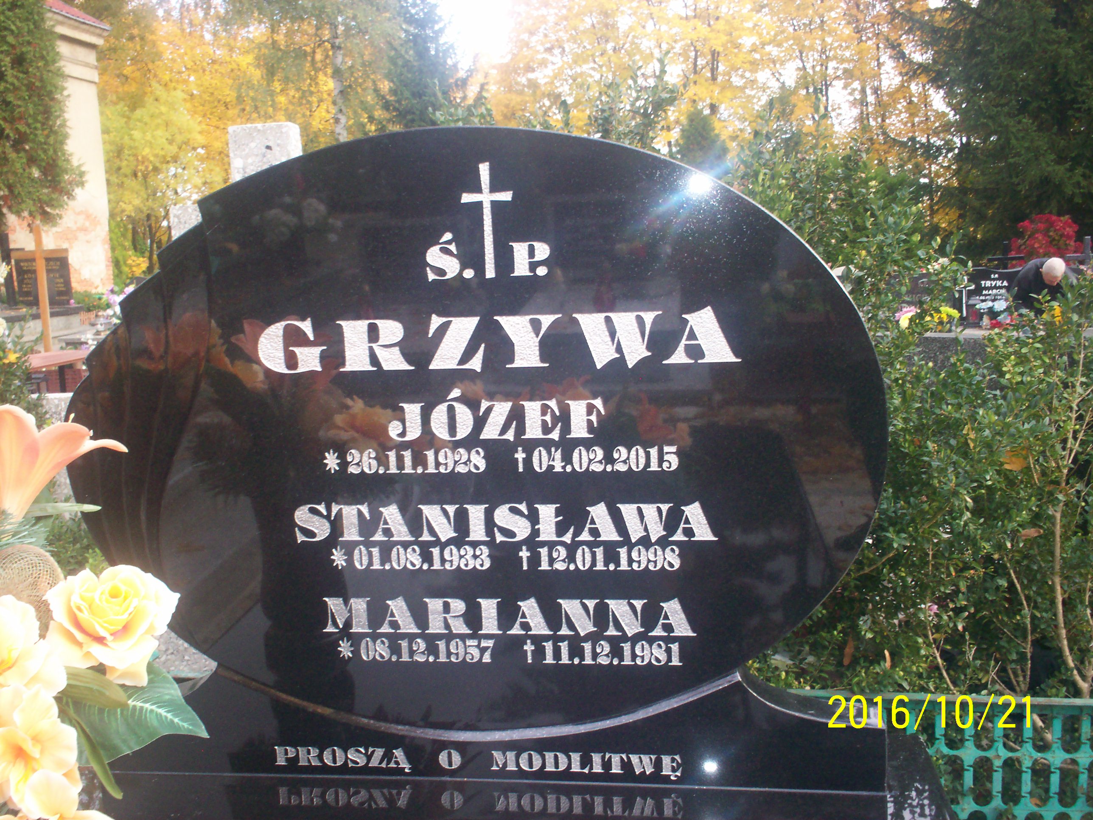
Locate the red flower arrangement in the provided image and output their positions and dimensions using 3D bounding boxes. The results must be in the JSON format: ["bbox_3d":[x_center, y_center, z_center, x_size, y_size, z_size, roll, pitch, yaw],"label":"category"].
[{"bbox_3d":[4.546,-1.559,10.300,0.620,0.450,0.500,-1,10,6],"label":"red flower arrangement"}]

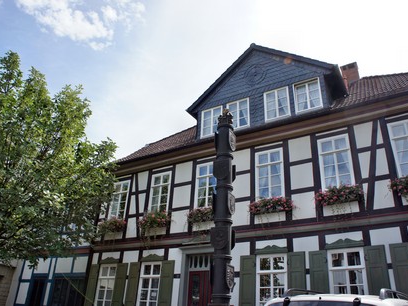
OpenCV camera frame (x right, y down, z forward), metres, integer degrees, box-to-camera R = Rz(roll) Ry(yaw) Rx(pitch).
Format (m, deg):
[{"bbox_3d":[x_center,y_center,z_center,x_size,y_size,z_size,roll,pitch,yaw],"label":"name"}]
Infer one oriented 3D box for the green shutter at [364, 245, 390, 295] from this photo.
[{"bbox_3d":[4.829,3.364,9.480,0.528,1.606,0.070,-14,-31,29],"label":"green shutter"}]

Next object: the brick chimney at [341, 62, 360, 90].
[{"bbox_3d":[6.638,-3.323,15.452,0.671,1.133,0.650,-14,-31,29],"label":"brick chimney"}]

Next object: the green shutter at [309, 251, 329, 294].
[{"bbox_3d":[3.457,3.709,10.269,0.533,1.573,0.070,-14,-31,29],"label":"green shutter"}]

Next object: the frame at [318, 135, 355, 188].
[{"bbox_3d":[4.411,0.312,11.517,0.996,1.914,0.140,-14,-31,29],"label":"frame"}]

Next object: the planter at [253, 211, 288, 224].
[{"bbox_3d":[2.254,2.212,11.877,1.111,0.341,0.200,-14,-31,29],"label":"planter"}]

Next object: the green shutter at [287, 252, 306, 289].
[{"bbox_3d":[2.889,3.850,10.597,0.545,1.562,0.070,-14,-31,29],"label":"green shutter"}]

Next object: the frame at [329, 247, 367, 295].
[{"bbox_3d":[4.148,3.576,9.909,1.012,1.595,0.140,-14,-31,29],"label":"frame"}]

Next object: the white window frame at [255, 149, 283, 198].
[{"bbox_3d":[2.421,0.781,12.678,1.078,1.958,0.140,-14,-31,29],"label":"white window frame"}]

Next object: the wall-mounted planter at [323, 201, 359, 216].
[{"bbox_3d":[4.245,1.718,10.728,1.051,0.352,0.200,-14,-31,29],"label":"wall-mounted planter"}]

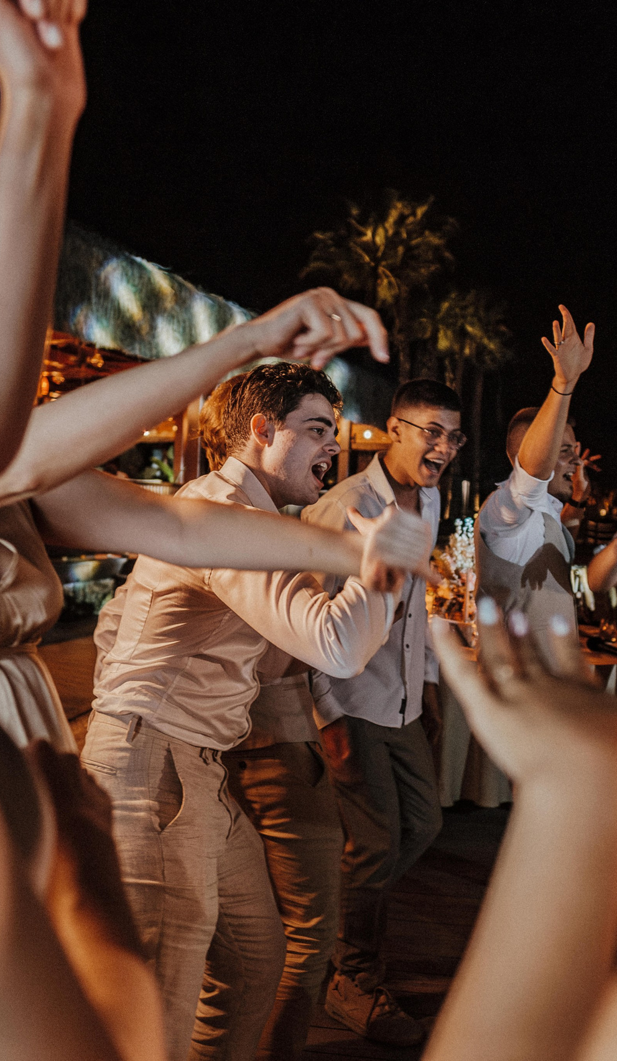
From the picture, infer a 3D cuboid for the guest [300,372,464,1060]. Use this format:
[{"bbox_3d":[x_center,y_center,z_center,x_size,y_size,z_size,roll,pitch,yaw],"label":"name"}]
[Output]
[{"bbox_3d":[0.190,0.440,2.750,0.520,1.650,0.560,-1,1,-41],"label":"guest"}]

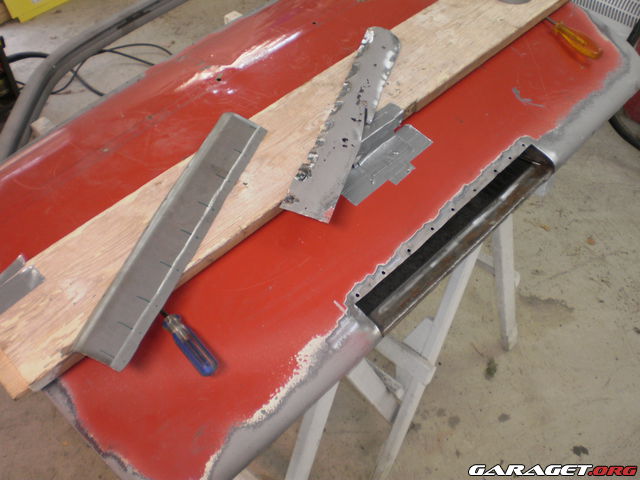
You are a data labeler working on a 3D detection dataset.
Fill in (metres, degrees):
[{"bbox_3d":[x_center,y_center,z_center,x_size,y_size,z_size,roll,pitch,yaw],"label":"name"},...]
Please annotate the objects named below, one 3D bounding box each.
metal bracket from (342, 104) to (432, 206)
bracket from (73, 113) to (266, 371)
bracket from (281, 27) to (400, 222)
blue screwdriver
[{"bbox_3d":[0.087,-0.127,0.976,0.098,0.032,0.176,39,62,22],"label":"metal bracket"},{"bbox_3d":[-0.180,-0.013,0.860,0.064,0.027,0.403,23,56,3],"label":"bracket"},{"bbox_3d":[0.039,-0.176,0.979,0.063,0.027,0.387,19,56,5],"label":"bracket"},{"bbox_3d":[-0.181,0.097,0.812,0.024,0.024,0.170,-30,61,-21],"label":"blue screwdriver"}]

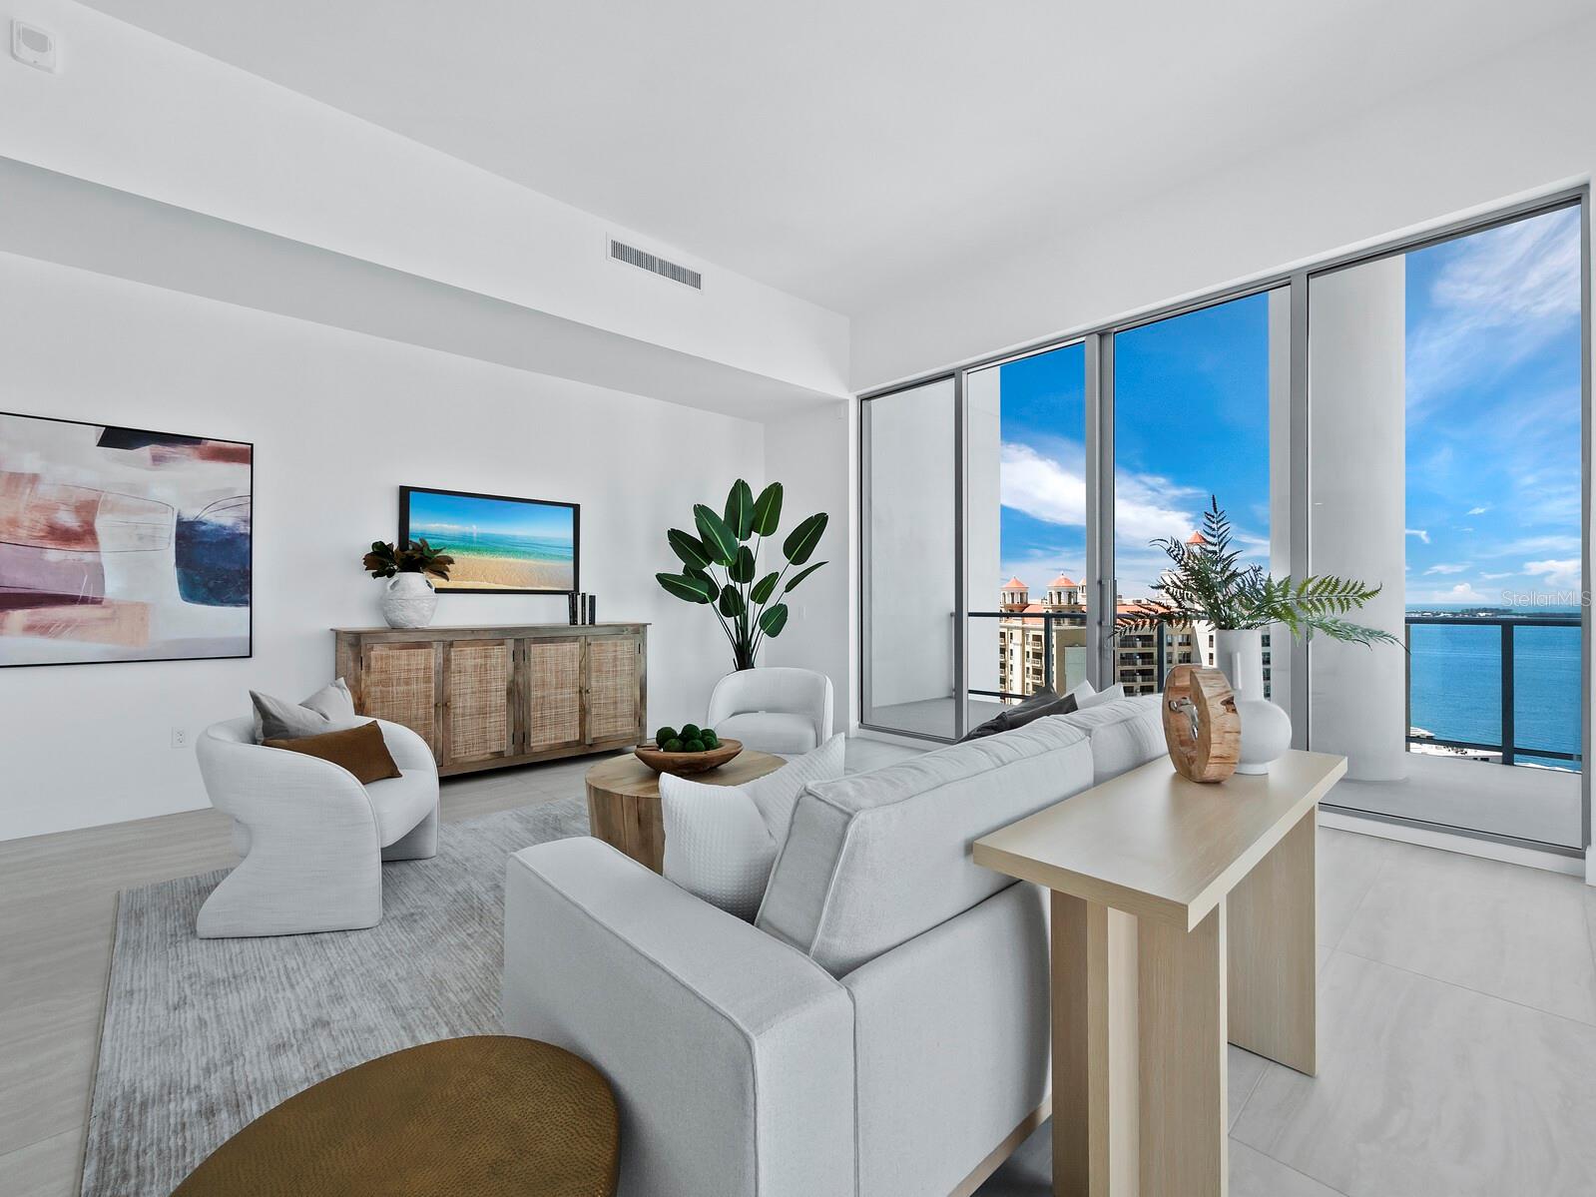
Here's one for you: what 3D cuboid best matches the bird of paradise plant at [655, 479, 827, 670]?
[{"bbox_3d":[-0.475,0.126,5.400,1.380,2.223,1.200,0,0,0],"label":"bird of paradise plant"}]

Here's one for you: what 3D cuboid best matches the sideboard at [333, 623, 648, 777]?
[{"bbox_3d":[-2.126,0.727,4.741,2.089,1.018,0.490,0,0,-43],"label":"sideboard"}]

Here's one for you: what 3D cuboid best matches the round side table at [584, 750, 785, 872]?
[{"bbox_3d":[-0.493,1.025,3.086,0.930,0.410,0.930,0,0,0],"label":"round side table"}]

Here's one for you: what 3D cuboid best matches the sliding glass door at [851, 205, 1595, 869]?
[{"bbox_3d":[2.057,-0.337,4.390,0.120,3.000,4.207,0,0,-44],"label":"sliding glass door"}]

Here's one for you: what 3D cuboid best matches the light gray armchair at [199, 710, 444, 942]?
[{"bbox_3d":[-2.002,0.872,2.679,0.730,0.715,0.730,0,0,-12],"label":"light gray armchair"}]

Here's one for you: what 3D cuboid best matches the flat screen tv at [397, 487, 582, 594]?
[{"bbox_3d":[-2.278,-0.400,4.886,1.277,0.746,0.060,0,0,-43],"label":"flat screen tv"}]

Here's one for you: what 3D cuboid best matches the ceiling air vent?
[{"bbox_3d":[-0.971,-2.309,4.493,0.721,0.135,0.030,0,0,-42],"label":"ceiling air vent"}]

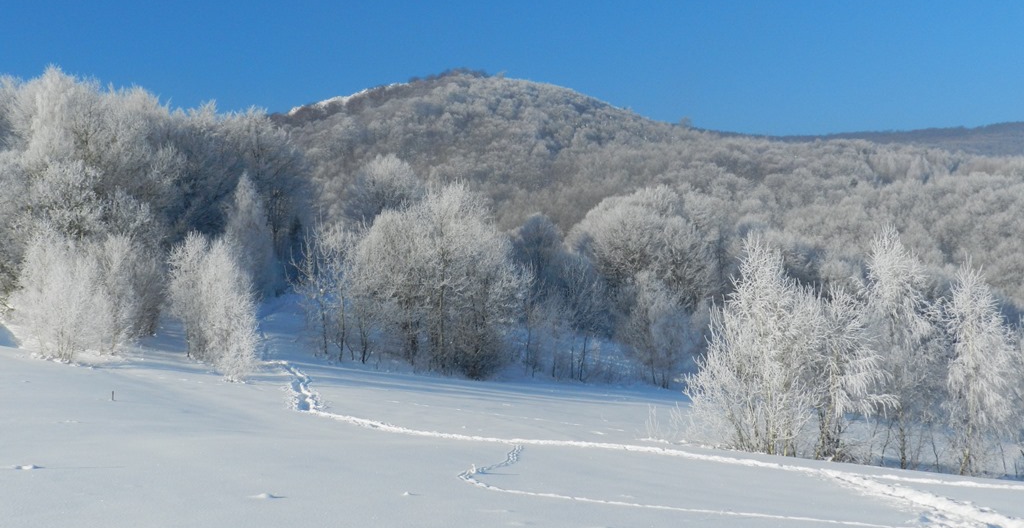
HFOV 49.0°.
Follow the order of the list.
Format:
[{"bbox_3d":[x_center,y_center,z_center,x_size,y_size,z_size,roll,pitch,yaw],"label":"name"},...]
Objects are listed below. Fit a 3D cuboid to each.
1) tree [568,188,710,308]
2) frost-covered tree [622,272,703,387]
[{"bbox_3d":[8.230,-0.290,72.000,9.200,9.300,8.600,0,0,0],"label":"tree"},{"bbox_3d":[5.590,2.480,42.000,3.050,4.350,2.900,0,0,0],"label":"frost-covered tree"}]

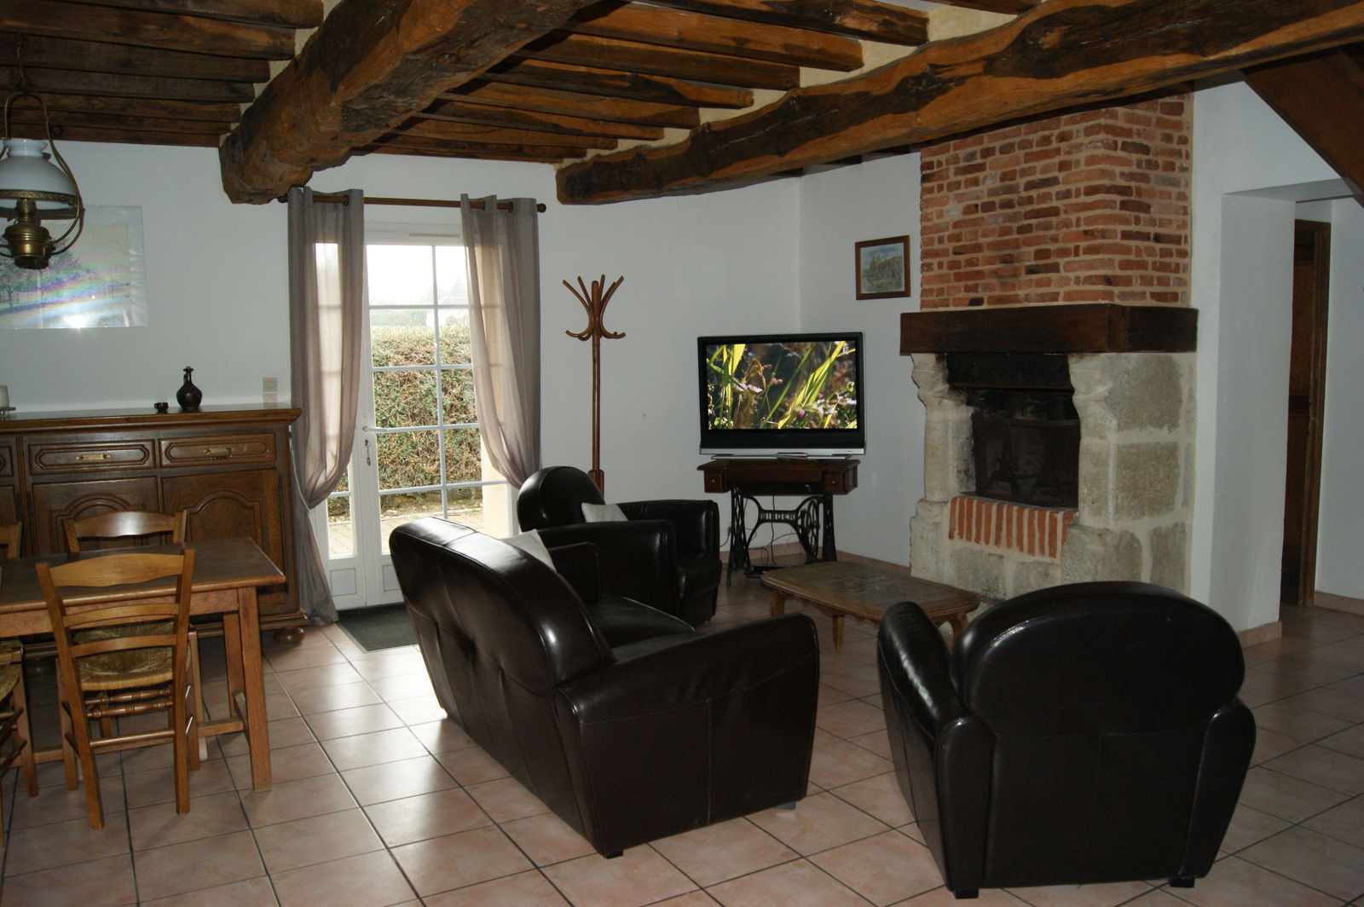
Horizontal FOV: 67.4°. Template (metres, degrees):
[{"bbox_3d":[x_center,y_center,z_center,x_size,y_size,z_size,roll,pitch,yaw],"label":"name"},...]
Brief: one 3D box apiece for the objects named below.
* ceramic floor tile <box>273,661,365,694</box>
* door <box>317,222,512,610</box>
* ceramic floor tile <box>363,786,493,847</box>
[{"bbox_3d":[-1.617,1.012,4.595,0.330,0.010,0.330,-4,6,-30],"label":"ceramic floor tile"},{"bbox_3d":[-1.585,-0.220,6.185,1.200,2.240,0.080,-4,5,-30],"label":"door"},{"bbox_3d":[-0.797,1.137,3.200,0.335,0.010,0.335,-3,6,-30],"label":"ceramic floor tile"}]

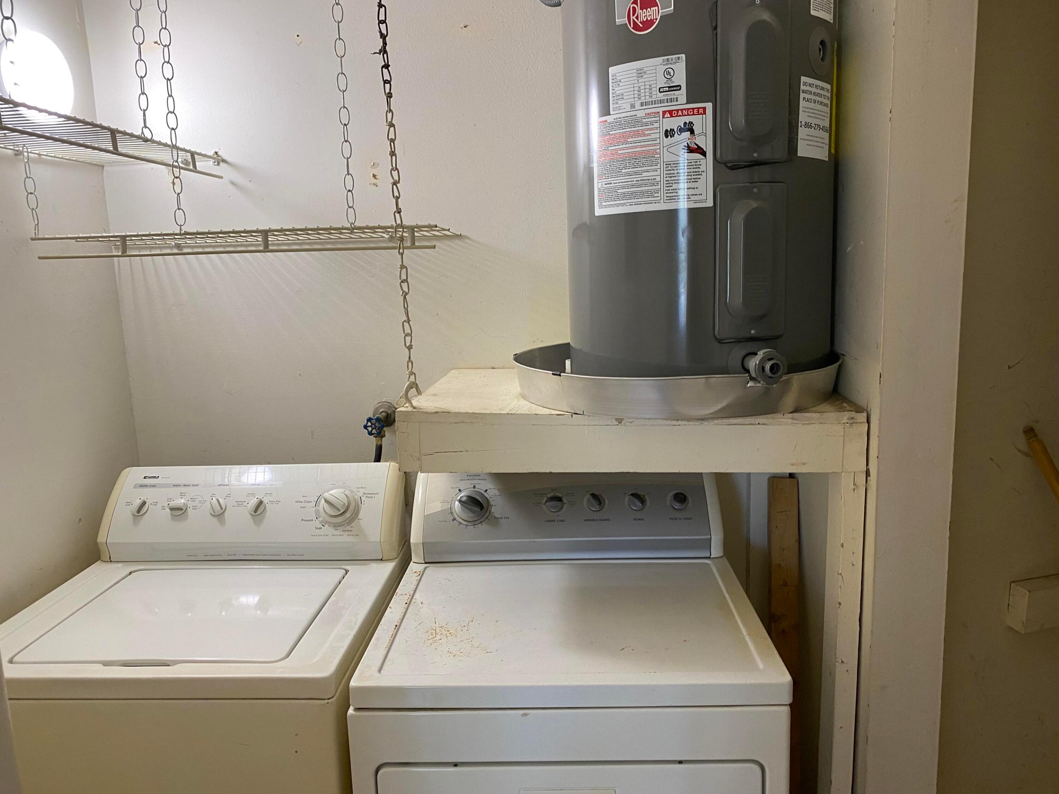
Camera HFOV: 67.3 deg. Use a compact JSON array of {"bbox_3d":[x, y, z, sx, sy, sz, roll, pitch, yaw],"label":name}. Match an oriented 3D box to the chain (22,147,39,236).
[{"bbox_3d":[-1.031,-0.423,1.646,0.025,0.184,0.023,-1,8,4],"label":"chain"}]

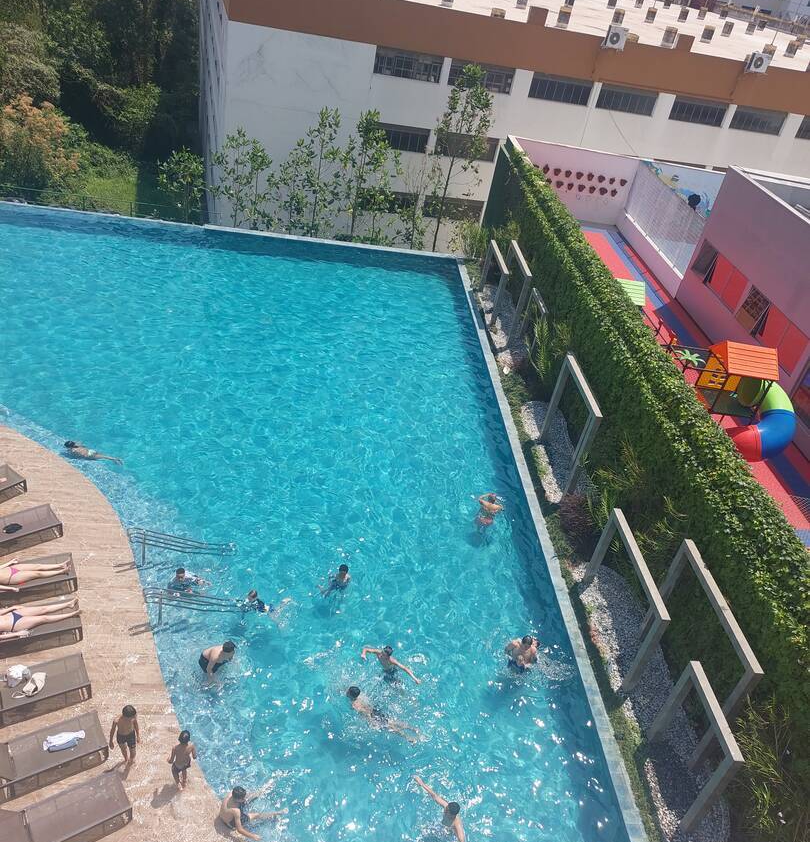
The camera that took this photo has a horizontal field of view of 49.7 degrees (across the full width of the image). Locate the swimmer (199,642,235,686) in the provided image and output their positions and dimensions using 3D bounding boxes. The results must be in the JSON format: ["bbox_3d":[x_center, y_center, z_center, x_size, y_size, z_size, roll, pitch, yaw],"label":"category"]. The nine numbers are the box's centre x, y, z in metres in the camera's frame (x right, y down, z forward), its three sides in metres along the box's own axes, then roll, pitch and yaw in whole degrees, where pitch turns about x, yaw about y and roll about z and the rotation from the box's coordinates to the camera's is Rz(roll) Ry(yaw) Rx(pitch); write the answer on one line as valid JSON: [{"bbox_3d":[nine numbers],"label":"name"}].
[{"bbox_3d":[-3.009,3.906,13.984,0.620,1.000,0.500,19,37,9],"label":"swimmer"}]

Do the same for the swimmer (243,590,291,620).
[{"bbox_3d":[-2.422,3.227,15.280,0.950,0.500,0.600,-1,38,-17],"label":"swimmer"}]

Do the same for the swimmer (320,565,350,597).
[{"bbox_3d":[-1.268,2.989,16.169,0.500,0.900,0.600,25,38,17],"label":"swimmer"}]

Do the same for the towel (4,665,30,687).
[{"bbox_3d":[-5.720,3.791,12.913,0.340,0.160,0.280,-10,42,-27],"label":"towel"}]

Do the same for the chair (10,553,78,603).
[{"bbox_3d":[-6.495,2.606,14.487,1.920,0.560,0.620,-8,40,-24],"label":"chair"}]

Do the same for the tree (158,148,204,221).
[{"bbox_3d":[-6.767,-7.026,26.490,1.350,2.700,1.350,5,37,-10],"label":"tree"}]

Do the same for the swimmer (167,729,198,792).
[{"bbox_3d":[-3.026,4.655,11.988,0.420,1.340,0.420,1,37,-14],"label":"swimmer"}]

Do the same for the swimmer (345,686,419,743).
[{"bbox_3d":[-0.338,4.690,13.923,1.500,0.380,0.520,33,41,13],"label":"swimmer"}]

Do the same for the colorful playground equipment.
[{"bbox_3d":[7.466,-0.425,19.442,3.100,2.750,1.800,2,38,-14],"label":"colorful playground equipment"}]

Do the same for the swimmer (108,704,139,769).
[{"bbox_3d":[-3.834,4.361,12.136,0.420,1.380,0.320,0,38,-15],"label":"swimmer"}]

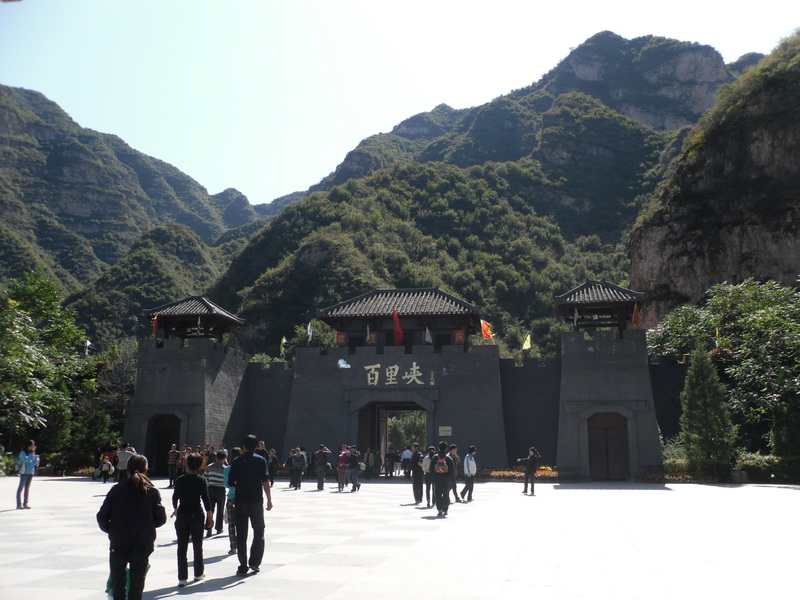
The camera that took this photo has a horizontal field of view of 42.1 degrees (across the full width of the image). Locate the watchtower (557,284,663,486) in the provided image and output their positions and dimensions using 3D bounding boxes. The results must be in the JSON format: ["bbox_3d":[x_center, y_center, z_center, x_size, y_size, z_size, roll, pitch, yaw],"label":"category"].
[{"bbox_3d":[11.585,4.353,57.480,5.500,10.950,5.800,-2,-8,15],"label":"watchtower"}]

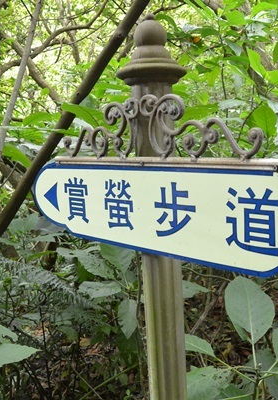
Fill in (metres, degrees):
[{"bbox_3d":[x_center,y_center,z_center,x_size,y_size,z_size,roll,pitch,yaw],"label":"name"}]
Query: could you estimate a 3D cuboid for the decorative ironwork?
[{"bbox_3d":[0.007,-0.161,1.011,0.022,0.139,0.607,-13,14,-44],"label":"decorative ironwork"}]

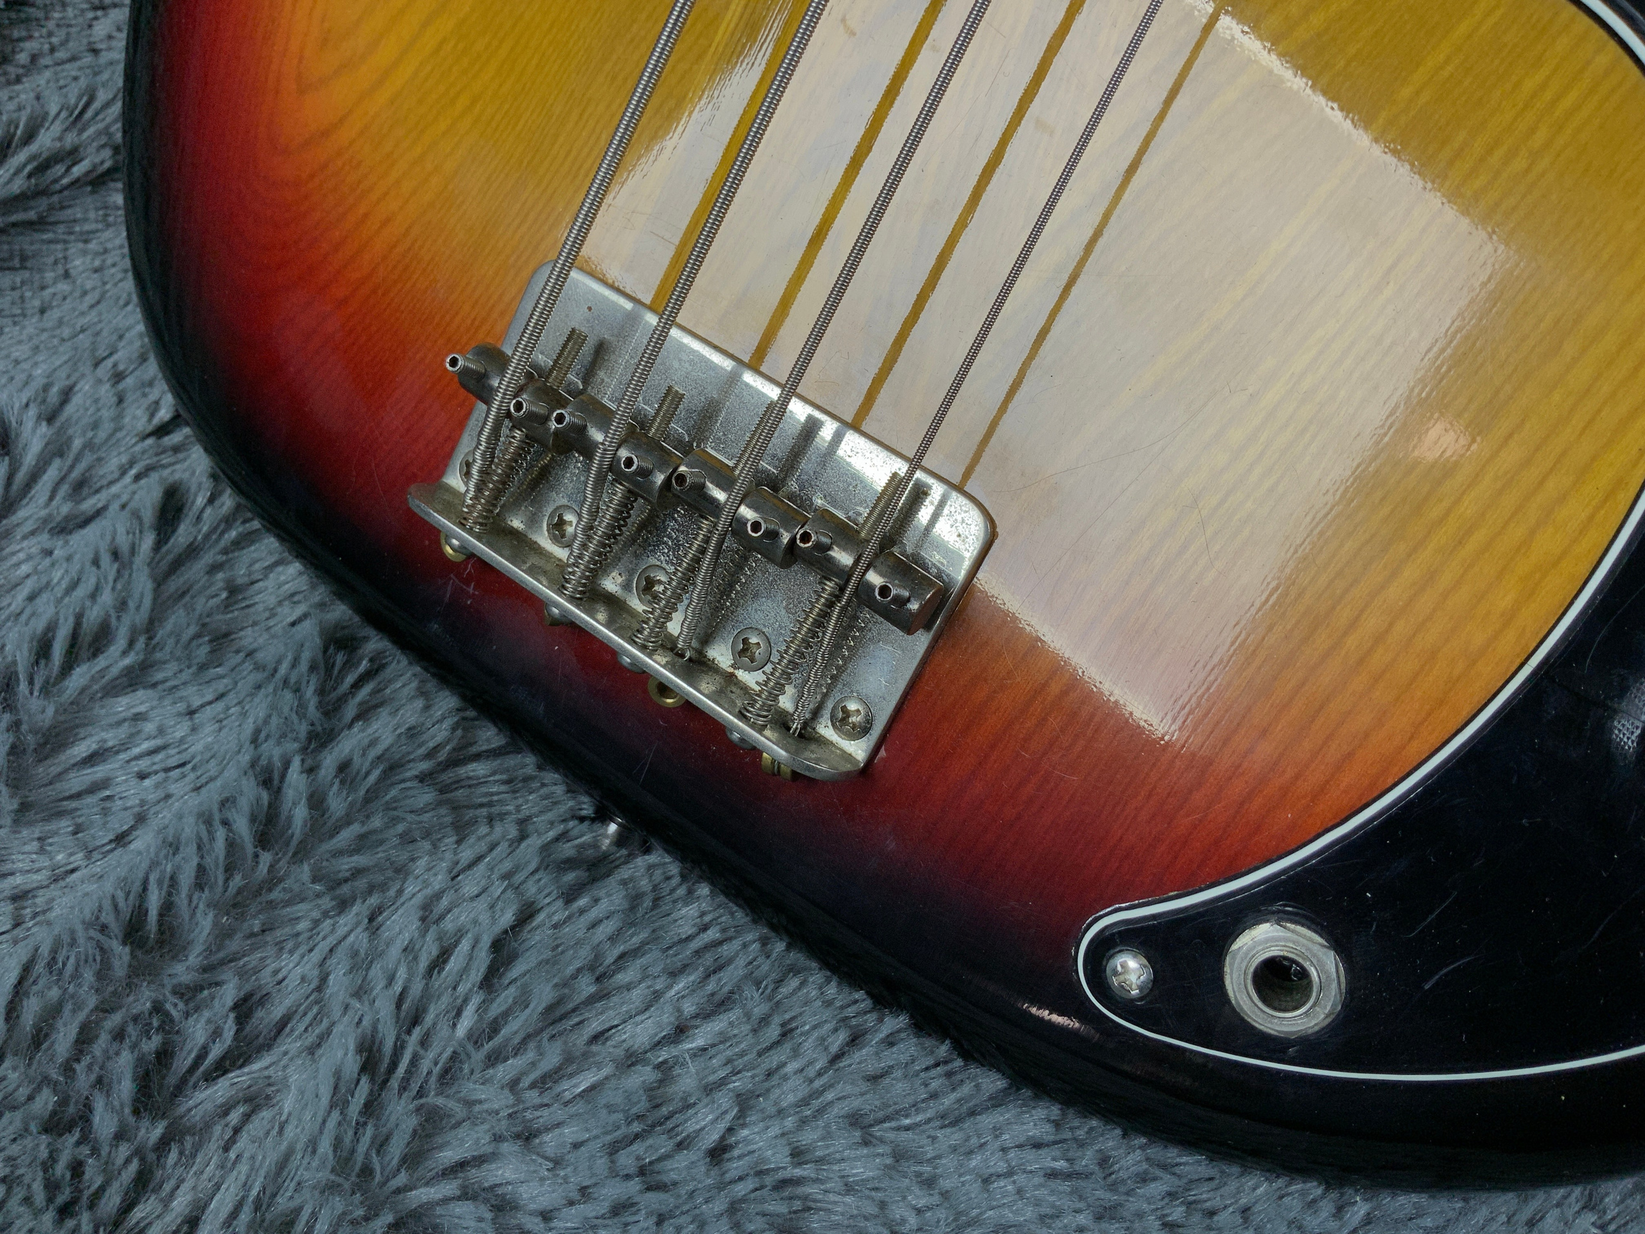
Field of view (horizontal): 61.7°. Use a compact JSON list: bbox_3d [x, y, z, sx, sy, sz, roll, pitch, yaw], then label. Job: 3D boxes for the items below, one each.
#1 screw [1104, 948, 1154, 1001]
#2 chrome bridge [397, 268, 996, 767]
[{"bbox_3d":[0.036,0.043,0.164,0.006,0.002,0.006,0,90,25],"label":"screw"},{"bbox_3d":[-0.020,-0.015,0.185,0.081,0.016,0.043,32,103,22],"label":"chrome bridge"}]

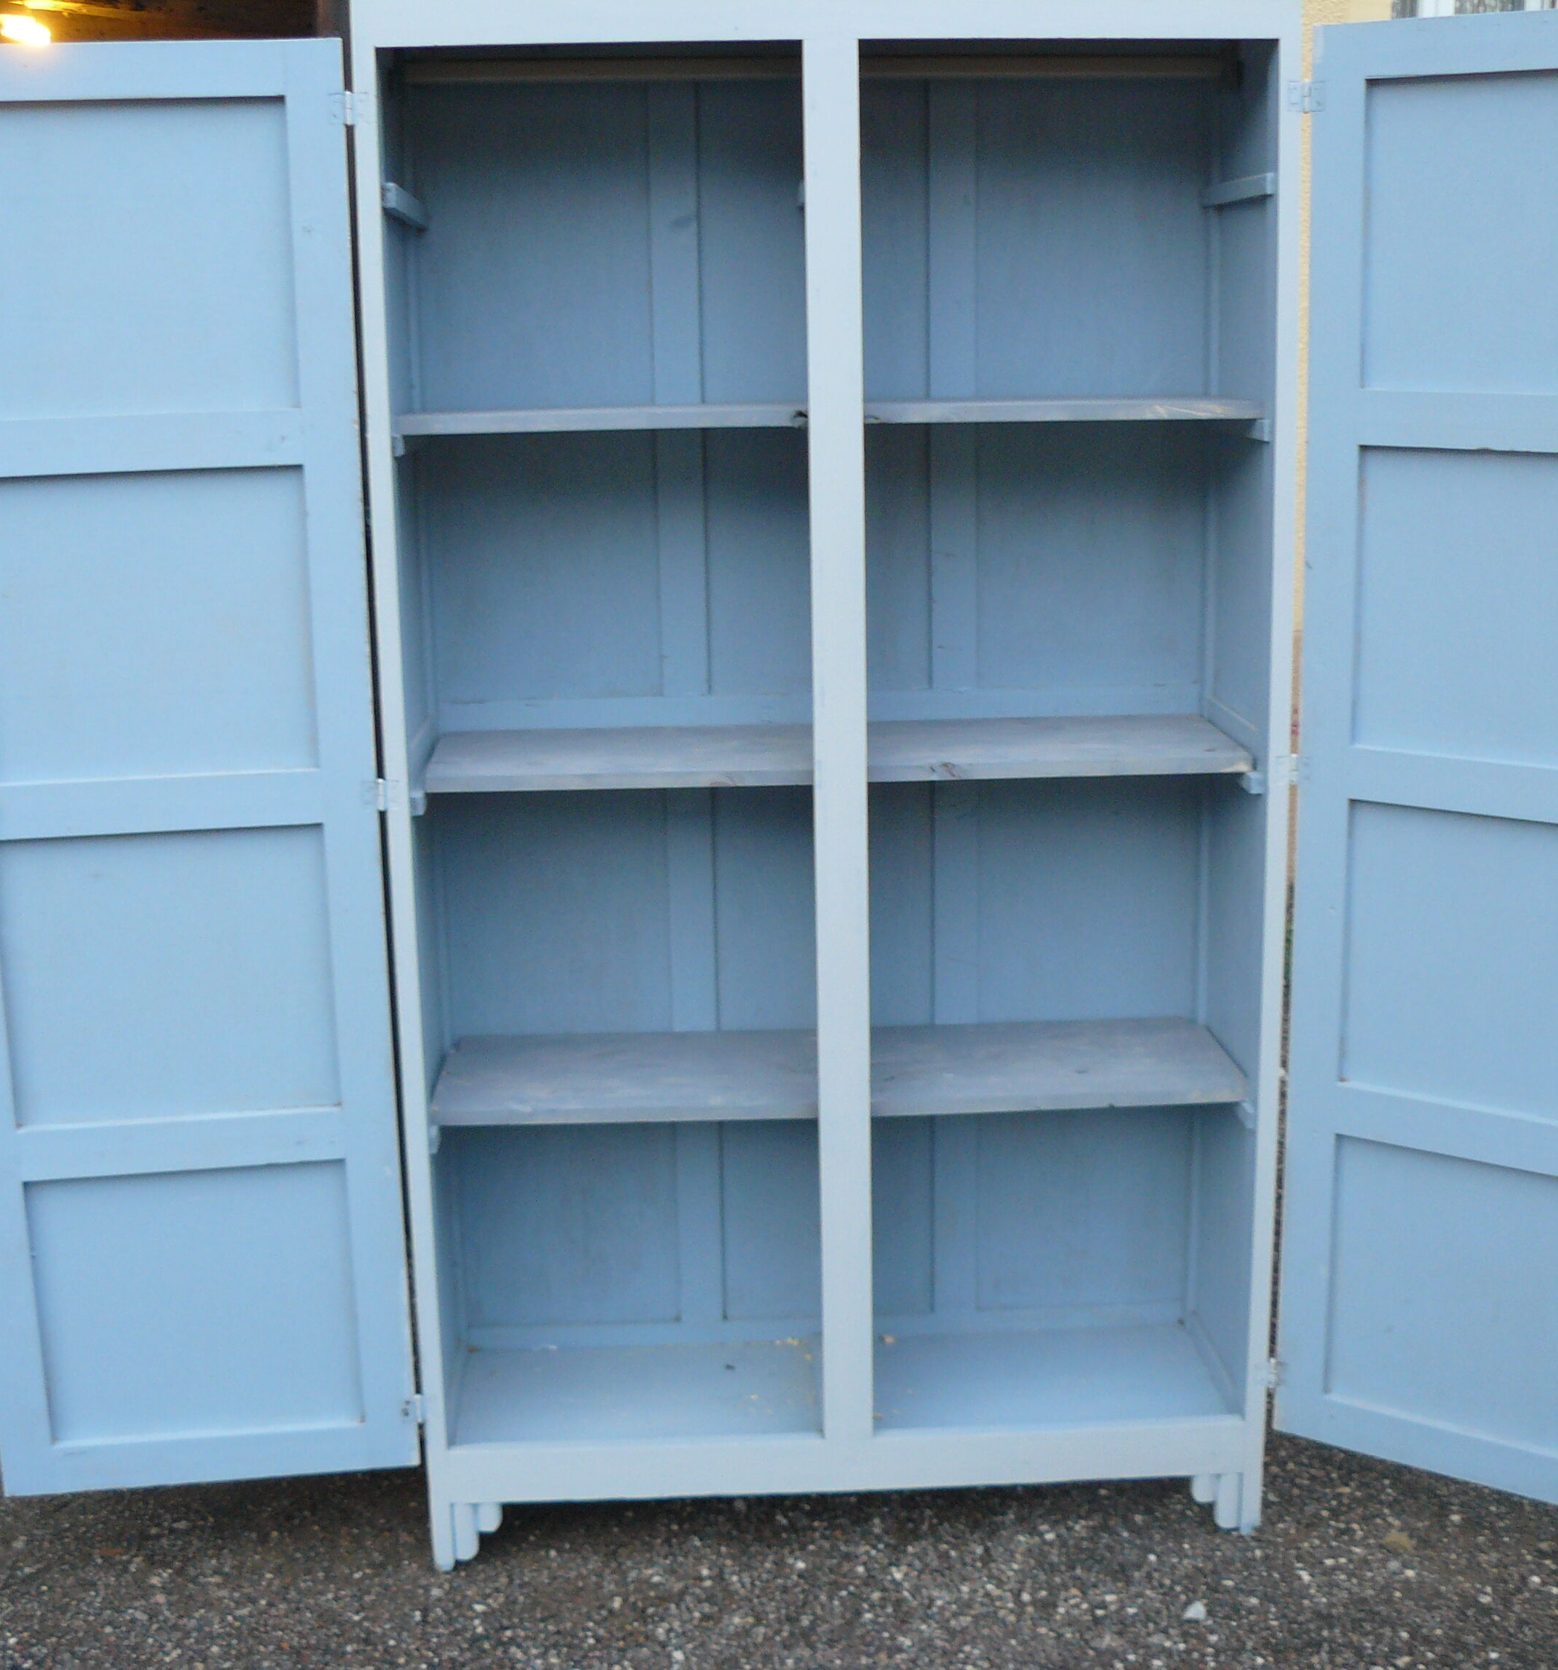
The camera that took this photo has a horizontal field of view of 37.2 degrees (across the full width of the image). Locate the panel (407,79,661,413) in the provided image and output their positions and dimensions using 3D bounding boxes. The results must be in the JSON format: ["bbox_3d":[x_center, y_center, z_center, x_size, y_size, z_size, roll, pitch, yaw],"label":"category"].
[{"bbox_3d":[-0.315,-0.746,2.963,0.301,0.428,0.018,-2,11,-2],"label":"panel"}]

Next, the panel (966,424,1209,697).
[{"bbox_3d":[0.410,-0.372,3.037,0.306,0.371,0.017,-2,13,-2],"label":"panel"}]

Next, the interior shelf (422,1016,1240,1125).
[{"bbox_3d":[0.072,0.305,3.014,1.004,0.019,0.330,-2,11,-2],"label":"interior shelf"}]

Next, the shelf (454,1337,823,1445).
[{"bbox_3d":[-0.180,0.753,3.107,0.493,0.022,0.293,-2,13,-2],"label":"shelf"}]

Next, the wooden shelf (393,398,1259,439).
[{"bbox_3d":[0.057,-0.518,2.842,1.020,0.020,0.283,-2,13,-2],"label":"wooden shelf"}]

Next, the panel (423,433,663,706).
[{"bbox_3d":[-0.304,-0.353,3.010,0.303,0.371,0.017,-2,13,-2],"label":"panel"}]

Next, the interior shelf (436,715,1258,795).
[{"bbox_3d":[0.066,-0.105,2.924,1.002,0.019,0.345,-2,11,-2],"label":"interior shelf"}]

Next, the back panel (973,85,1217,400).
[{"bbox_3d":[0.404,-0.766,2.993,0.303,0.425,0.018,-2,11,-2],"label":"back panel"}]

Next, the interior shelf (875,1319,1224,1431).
[{"bbox_3d":[0.341,0.739,3.127,0.485,0.022,0.293,-2,13,-2],"label":"interior shelf"}]

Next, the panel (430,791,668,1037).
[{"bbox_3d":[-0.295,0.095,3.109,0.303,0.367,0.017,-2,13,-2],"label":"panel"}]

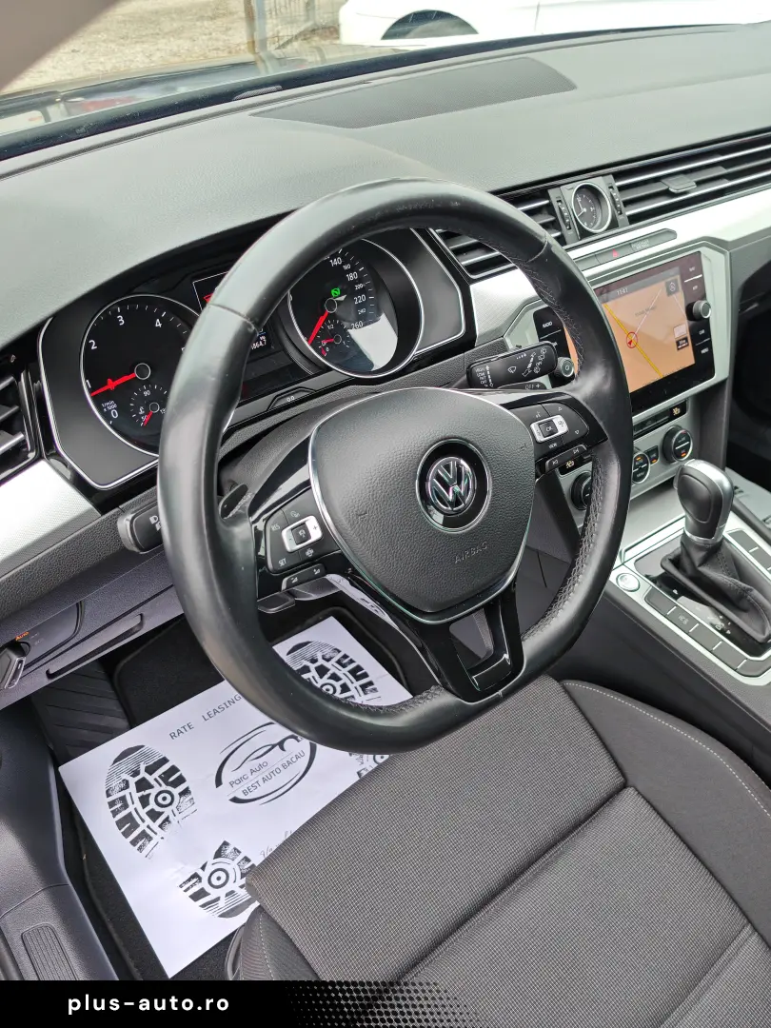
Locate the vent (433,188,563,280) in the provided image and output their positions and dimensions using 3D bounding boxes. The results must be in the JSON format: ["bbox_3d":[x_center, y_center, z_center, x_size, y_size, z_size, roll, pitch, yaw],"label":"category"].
[{"bbox_3d":[0.098,-0.255,0.713,0.155,0.056,0.030,-26,21,-29],"label":"vent"}]

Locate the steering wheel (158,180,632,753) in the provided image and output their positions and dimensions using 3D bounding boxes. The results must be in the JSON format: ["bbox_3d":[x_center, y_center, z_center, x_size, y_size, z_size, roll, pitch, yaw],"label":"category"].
[{"bbox_3d":[0.020,-0.030,0.533,0.370,0.362,0.090,-26,19,-29],"label":"steering wheel"}]

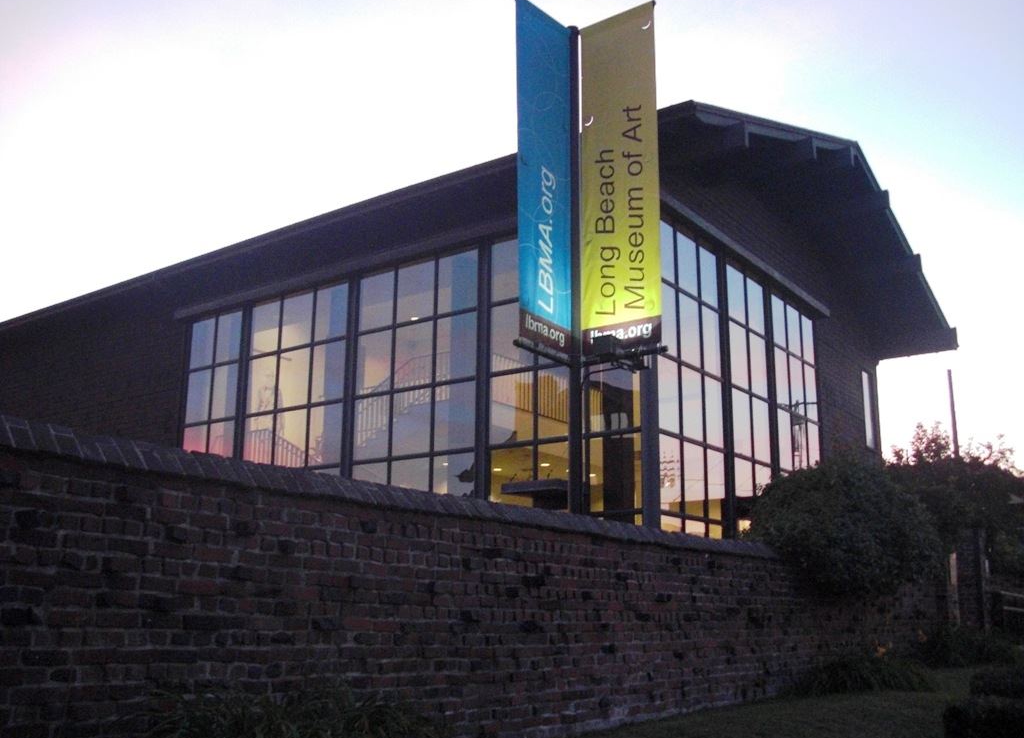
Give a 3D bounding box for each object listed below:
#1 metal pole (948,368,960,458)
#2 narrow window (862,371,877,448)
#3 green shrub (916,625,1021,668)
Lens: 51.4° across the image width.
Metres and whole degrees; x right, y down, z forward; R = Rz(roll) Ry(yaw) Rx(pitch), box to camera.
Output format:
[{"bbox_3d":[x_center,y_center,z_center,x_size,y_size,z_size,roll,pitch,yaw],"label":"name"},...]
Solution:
[{"bbox_3d":[9.848,3.052,23.255,0.110,6.262,0.110,-9,-17,35],"label":"metal pole"},{"bbox_3d":[8.500,0.986,25.380,0.100,1.900,0.620,-9,-17,35],"label":"narrow window"},{"bbox_3d":[6.644,4.054,15.500,1.000,0.620,1.400,-9,-17,35],"label":"green shrub"}]

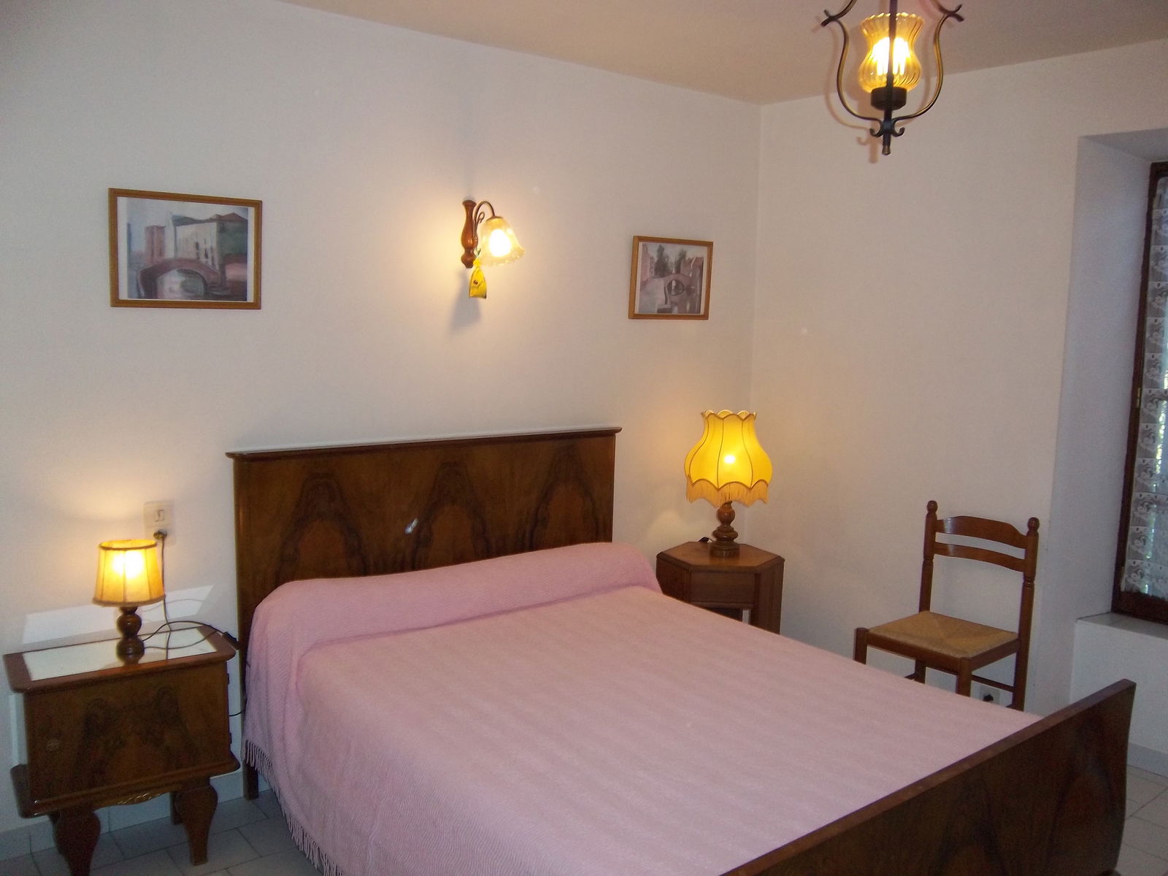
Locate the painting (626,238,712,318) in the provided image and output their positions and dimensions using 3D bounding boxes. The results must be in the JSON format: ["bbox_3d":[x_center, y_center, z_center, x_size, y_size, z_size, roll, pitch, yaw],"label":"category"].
[{"bbox_3d":[0.375,-0.660,3.939,0.442,0.330,0.020,-4,8,-36],"label":"painting"}]

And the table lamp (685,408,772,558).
[{"bbox_3d":[0.592,0.189,3.872,0.360,0.580,0.360,2,7,5],"label":"table lamp"}]

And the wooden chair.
[{"bbox_3d":[1.300,0.716,3.437,0.430,0.890,0.430,-4,9,-39],"label":"wooden chair"}]

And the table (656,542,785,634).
[{"bbox_3d":[0.551,0.785,3.913,0.506,0.615,0.433,2,7,5],"label":"table"}]

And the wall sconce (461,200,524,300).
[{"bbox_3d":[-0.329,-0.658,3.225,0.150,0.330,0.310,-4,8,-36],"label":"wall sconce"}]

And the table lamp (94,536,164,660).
[{"bbox_3d":[-1.273,0.446,2.636,0.197,0.310,0.197,-4,8,-36],"label":"table lamp"}]

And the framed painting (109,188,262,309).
[{"bbox_3d":[-1.167,-0.552,2.802,0.430,0.332,0.020,-4,8,-36],"label":"framed painting"}]

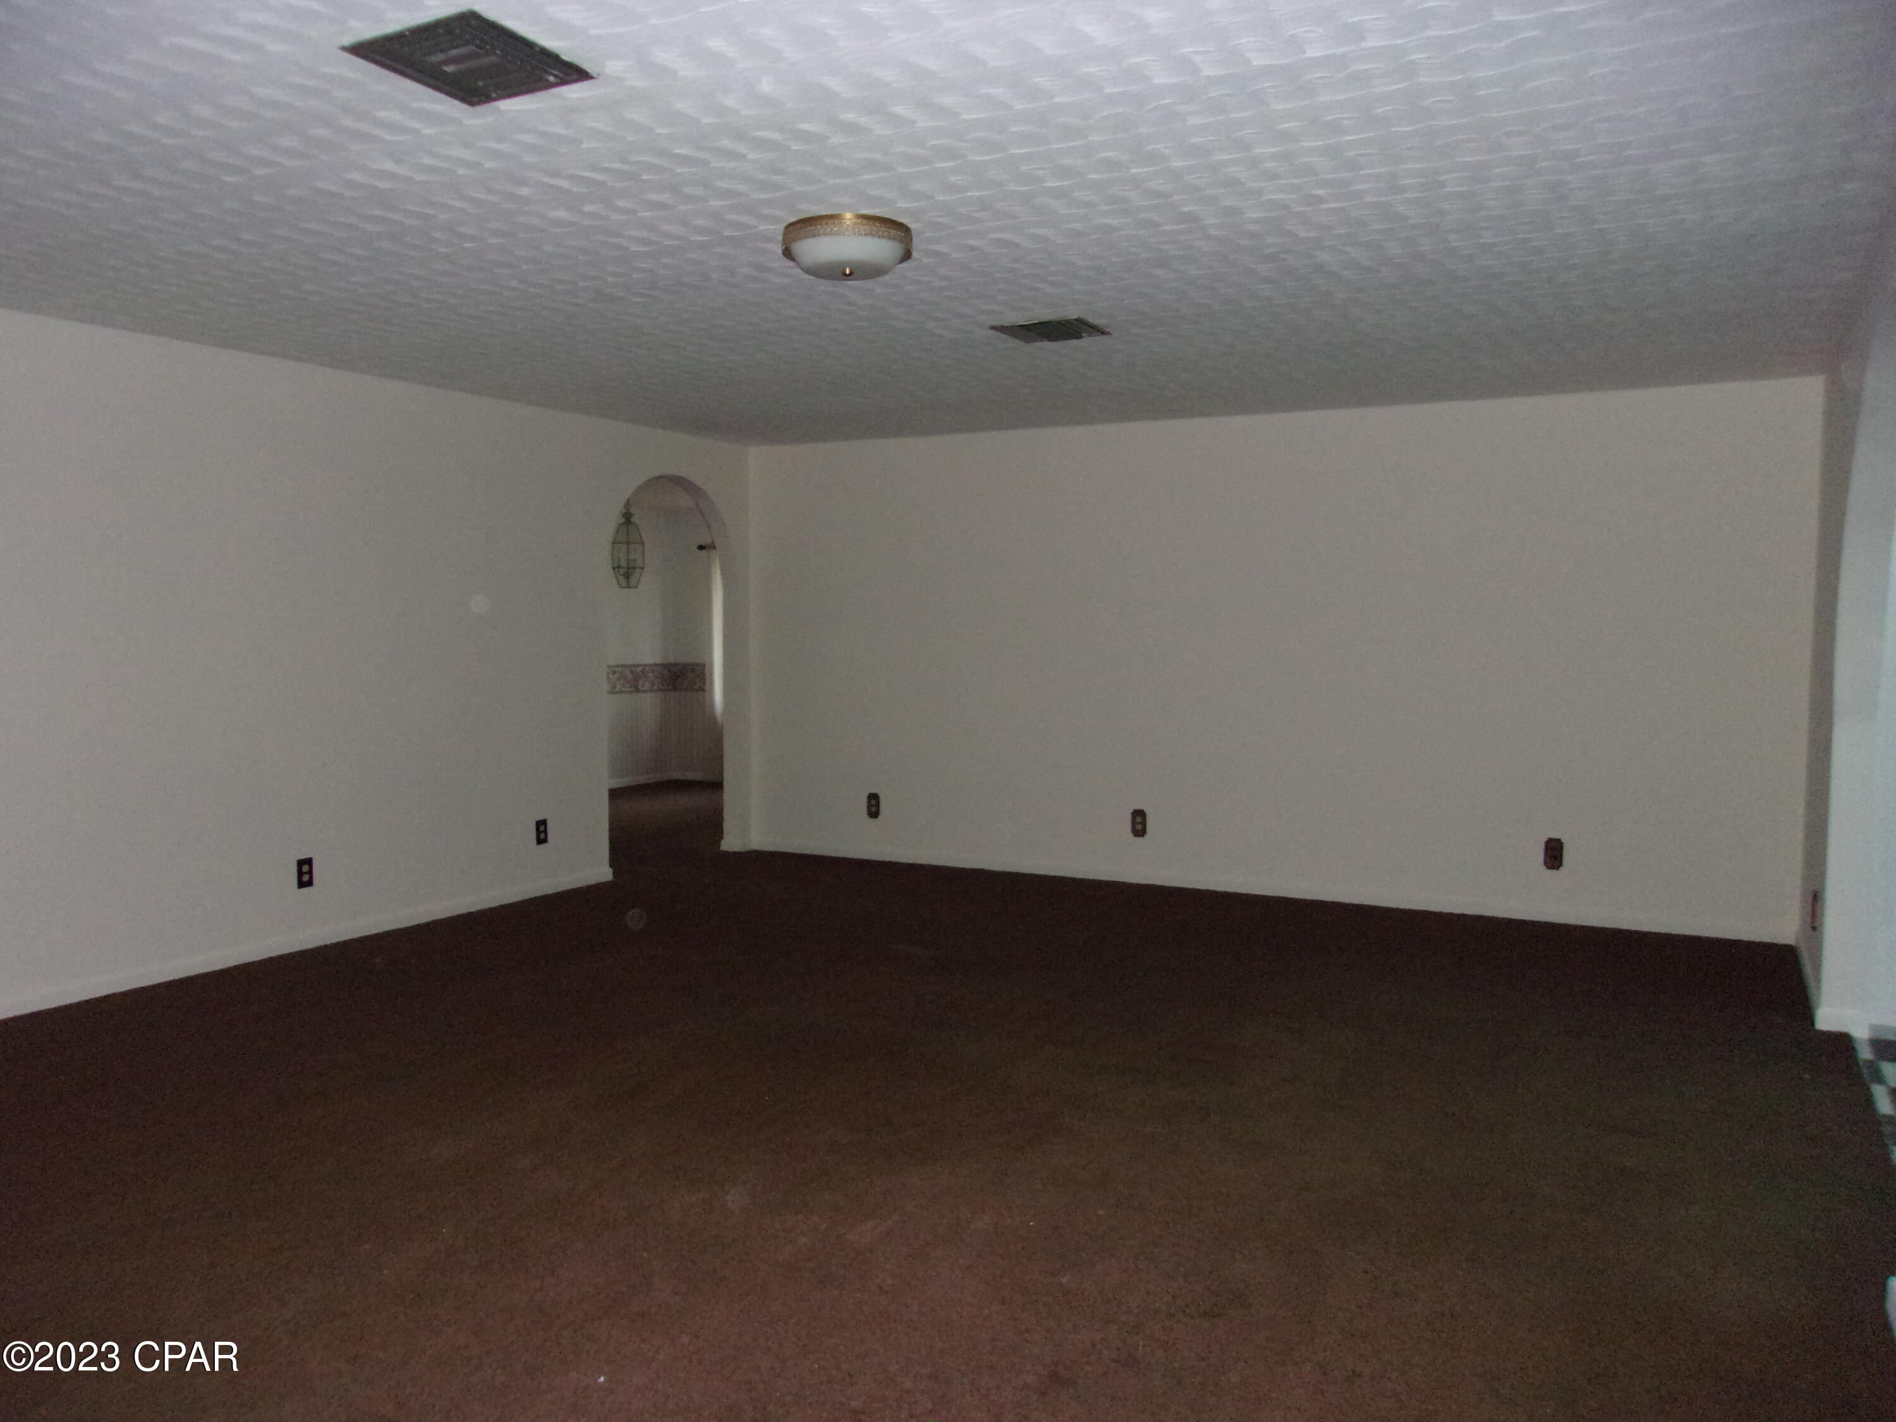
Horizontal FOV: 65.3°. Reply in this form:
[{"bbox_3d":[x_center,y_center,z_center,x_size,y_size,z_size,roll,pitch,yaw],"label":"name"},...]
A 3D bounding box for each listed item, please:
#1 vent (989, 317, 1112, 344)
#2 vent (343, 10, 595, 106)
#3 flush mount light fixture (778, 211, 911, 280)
[{"bbox_3d":[0.372,-1.339,5.280,0.340,0.030,0.340,2,4,29],"label":"vent"},{"bbox_3d":[-0.888,-1.192,2.757,0.340,0.030,0.340,2,4,27],"label":"vent"},{"bbox_3d":[-0.267,-1.218,3.945,0.345,0.116,0.345,0,3,0],"label":"flush mount light fixture"}]

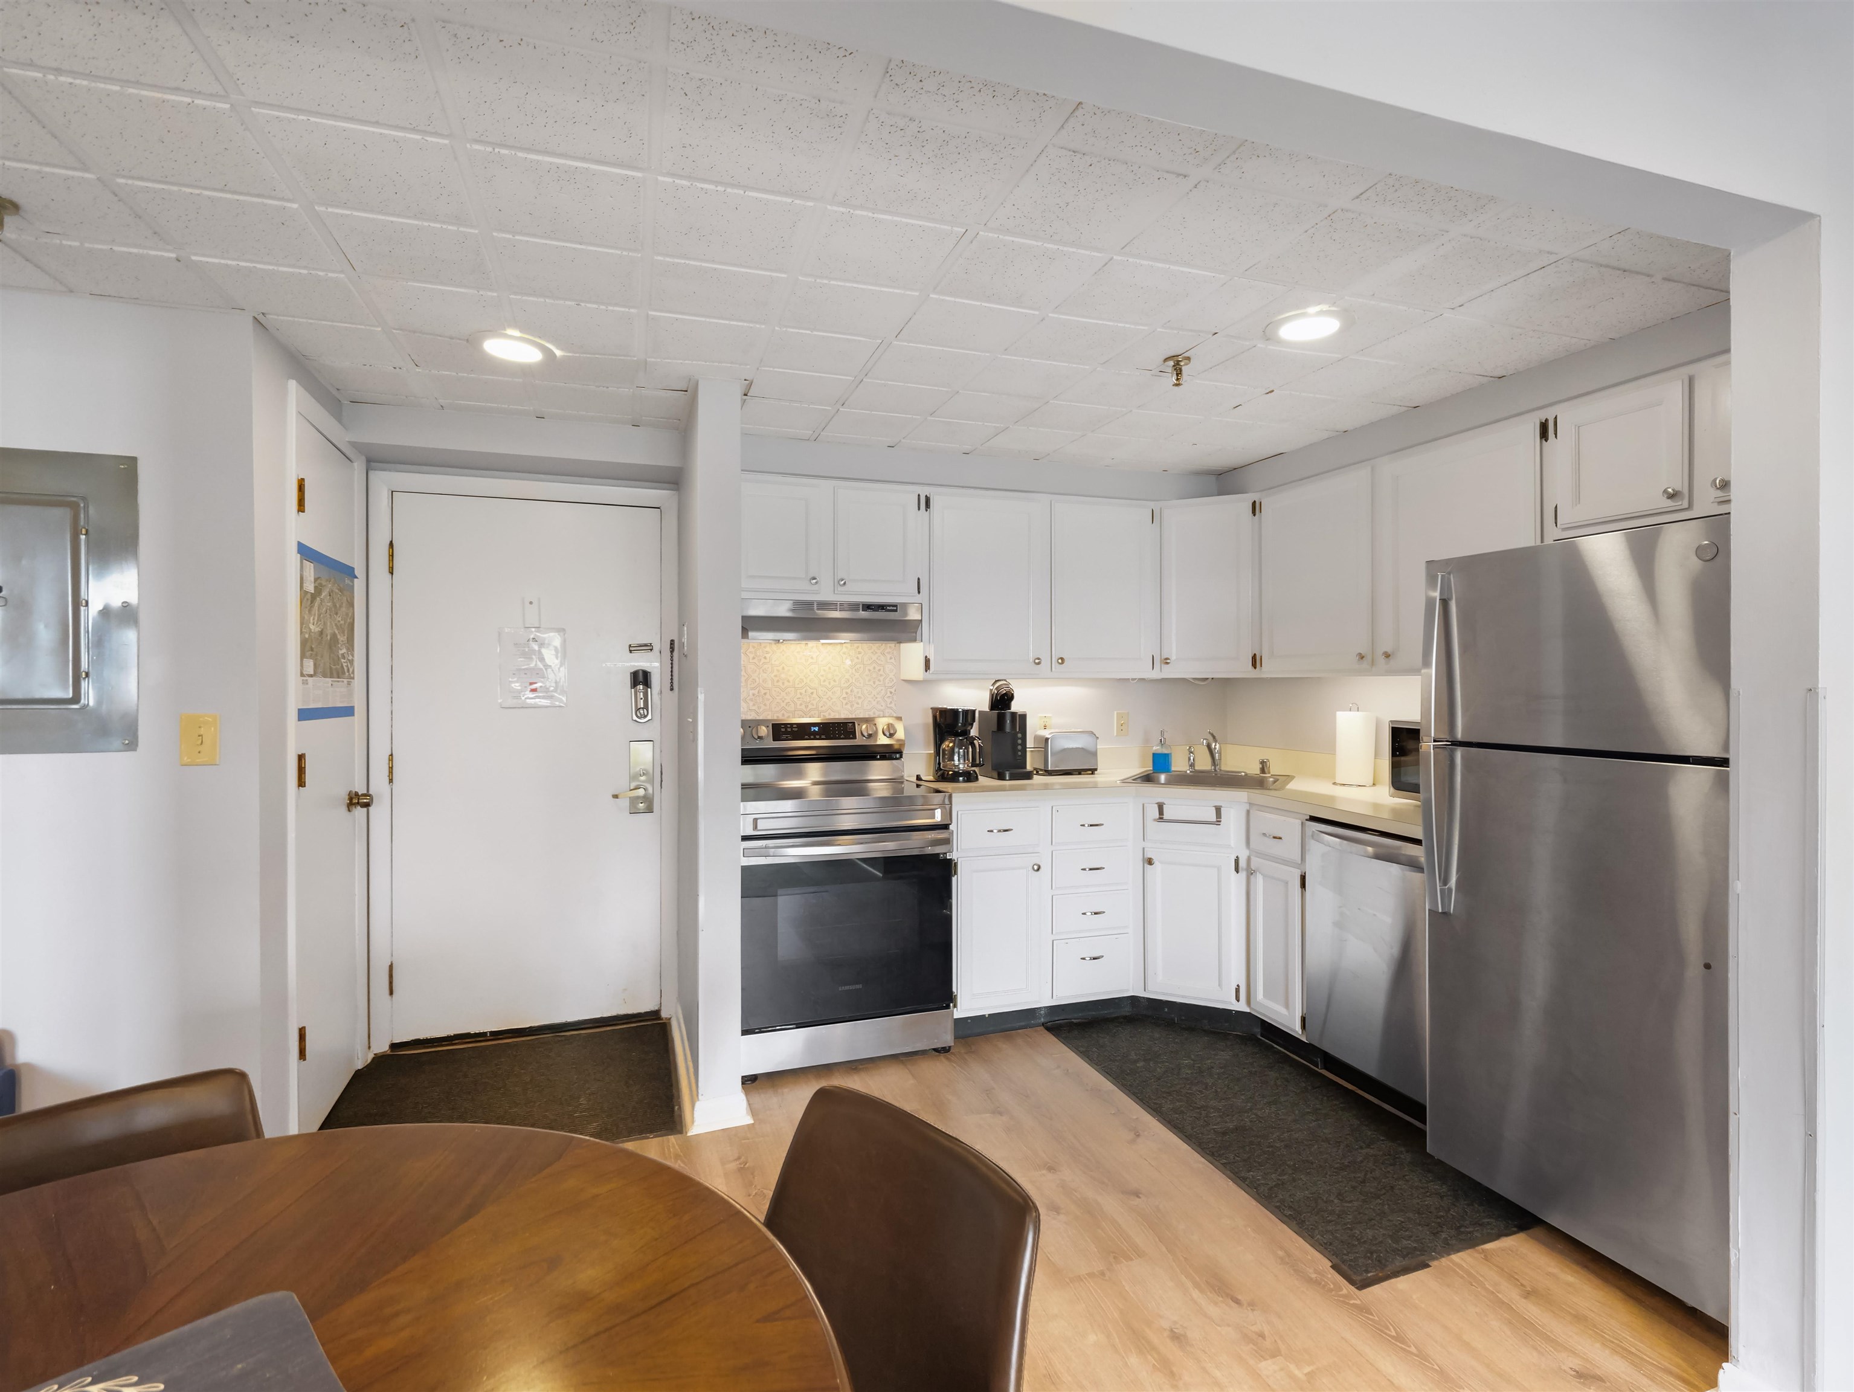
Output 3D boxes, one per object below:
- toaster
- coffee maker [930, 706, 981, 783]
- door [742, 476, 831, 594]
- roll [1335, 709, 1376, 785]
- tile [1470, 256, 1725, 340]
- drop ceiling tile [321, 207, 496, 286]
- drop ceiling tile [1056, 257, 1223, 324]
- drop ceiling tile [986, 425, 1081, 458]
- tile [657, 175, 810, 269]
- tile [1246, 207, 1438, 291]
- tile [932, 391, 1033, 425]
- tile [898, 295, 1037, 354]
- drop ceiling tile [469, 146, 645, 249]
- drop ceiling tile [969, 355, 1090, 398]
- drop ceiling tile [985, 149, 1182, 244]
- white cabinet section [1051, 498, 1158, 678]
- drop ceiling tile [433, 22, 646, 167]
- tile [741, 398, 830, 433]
[{"bbox_3d":[0.571,0.224,3.564,0.225,0.185,0.150,0,1,-18],"label":"toaster"},{"bbox_3d":[0.122,0.193,3.487,0.170,0.298,0.210,-1,1,-39],"label":"coffee maker"},{"bbox_3d":[-0.562,-0.580,3.166,0.345,0.400,0.020,-1,1,-19],"label":"door"},{"bbox_3d":[1.632,0.196,3.274,0.135,0.285,0.135,0,1,0],"label":"roll"},{"bbox_3d":[1.577,-0.940,2.049,0.545,0.020,0.280,0,1,-19],"label":"tile"},{"bbox_3d":[-1.055,-0.925,1.766,0.290,0.020,0.290,-1,2,-19],"label":"drop ceiling tile"},{"bbox_3d":[0.488,-0.944,2.002,0.282,0.020,0.285,-1,1,-19],"label":"drop ceiling tile"},{"bbox_3d":[0.386,-0.970,3.239,0.290,0.020,0.290,-1,2,-19],"label":"drop ceiling tile"},{"bbox_3d":[-0.397,-0.937,1.717,0.282,0.017,0.278,0,1,-18],"label":"tile"},{"bbox_3d":[0.875,-0.942,1.821,0.282,0.020,0.285,-1,1,-19],"label":"tile"},{"bbox_3d":[0.189,-0.958,2.828,0.290,0.020,0.290,-1,2,-19],"label":"tile"},{"bbox_3d":[0.094,-0.945,2.182,0.282,0.020,0.285,-1,1,-19],"label":"tile"},{"bbox_3d":[-0.682,-0.932,1.609,0.280,0.020,0.280,0,1,-19],"label":"drop ceiling tile"},{"bbox_3d":[0.294,-0.949,2.535,0.290,0.020,0.290,-1,2,-19],"label":"drop ceiling tile"},{"bbox_3d":[0.291,-0.933,1.615,0.282,0.020,0.285,-1,1,-19],"label":"drop ceiling tile"},{"bbox_3d":[0.750,-0.453,3.607,0.497,0.717,0.022,0,1,-18],"label":"white cabinet section"},{"bbox_3d":[-0.600,-0.949,1.373,0.290,0.018,0.290,0,1,-19],"label":"drop ceiling tile"},{"bbox_3d":[-0.502,-0.963,2.933,0.295,0.018,0.295,0,1,-19],"label":"tile"}]

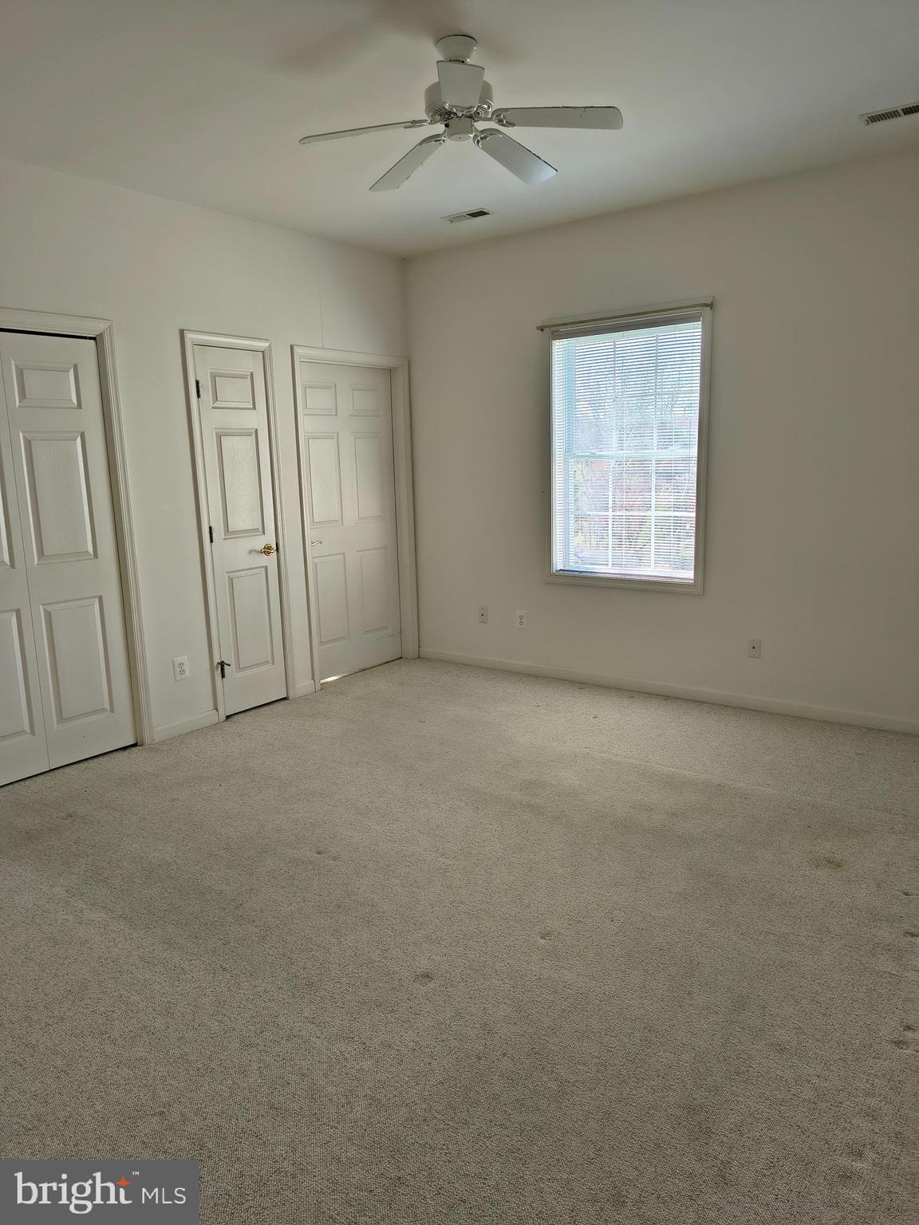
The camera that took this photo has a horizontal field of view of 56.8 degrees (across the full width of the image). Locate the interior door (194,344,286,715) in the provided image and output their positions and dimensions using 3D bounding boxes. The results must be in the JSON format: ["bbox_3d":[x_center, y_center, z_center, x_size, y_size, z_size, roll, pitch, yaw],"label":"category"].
[{"bbox_3d":[-1.237,-0.444,4.842,0.040,2.032,0.460,6,13,37],"label":"interior door"}]

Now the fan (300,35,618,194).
[{"bbox_3d":[0.012,-1.694,2.795,1.030,0.310,1.030,6,13,37],"label":"fan"}]

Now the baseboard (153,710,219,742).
[{"bbox_3d":[-1.486,0.616,4.625,0.015,0.078,0.400,6,13,37],"label":"baseboard"}]

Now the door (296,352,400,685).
[{"bbox_3d":[-0.740,-0.595,5.624,0.040,2.027,0.900,6,13,37],"label":"door"}]

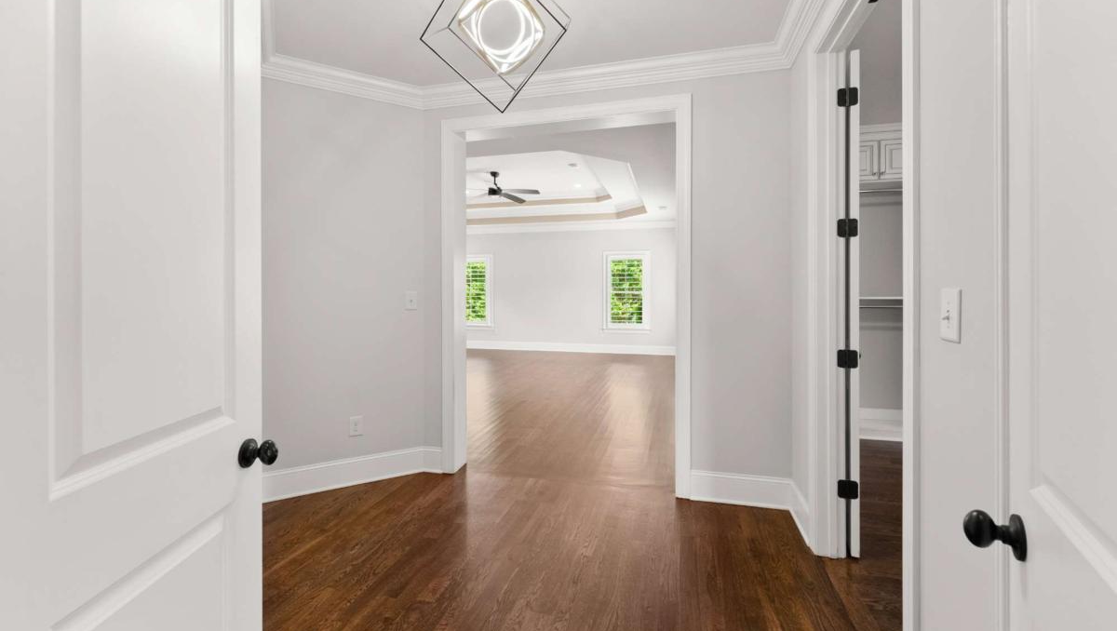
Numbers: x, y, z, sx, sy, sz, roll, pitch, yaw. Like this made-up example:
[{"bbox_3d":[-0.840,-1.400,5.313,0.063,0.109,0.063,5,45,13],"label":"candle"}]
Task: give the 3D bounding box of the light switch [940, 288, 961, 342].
[{"bbox_3d":[0.961,-0.001,1.065,0.010,0.124,0.073,0,1,15],"label":"light switch"}]

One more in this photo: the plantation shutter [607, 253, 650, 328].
[{"bbox_3d":[1.503,-0.542,9.550,0.933,1.636,0.060,0,1,14],"label":"plantation shutter"}]

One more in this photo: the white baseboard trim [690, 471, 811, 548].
[{"bbox_3d":[1.049,1.056,2.420,0.564,0.186,0.408,0,1,14],"label":"white baseboard trim"}]

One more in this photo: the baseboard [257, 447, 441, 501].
[{"bbox_3d":[-1.337,1.038,2.849,1.123,0.186,0.112,-1,2,-29],"label":"baseboard"}]

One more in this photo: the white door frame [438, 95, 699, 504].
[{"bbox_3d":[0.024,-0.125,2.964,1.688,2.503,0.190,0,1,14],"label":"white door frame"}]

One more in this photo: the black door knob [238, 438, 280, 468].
[{"bbox_3d":[-0.674,0.311,0.980,0.062,0.064,0.064,0,1,-4],"label":"black door knob"}]

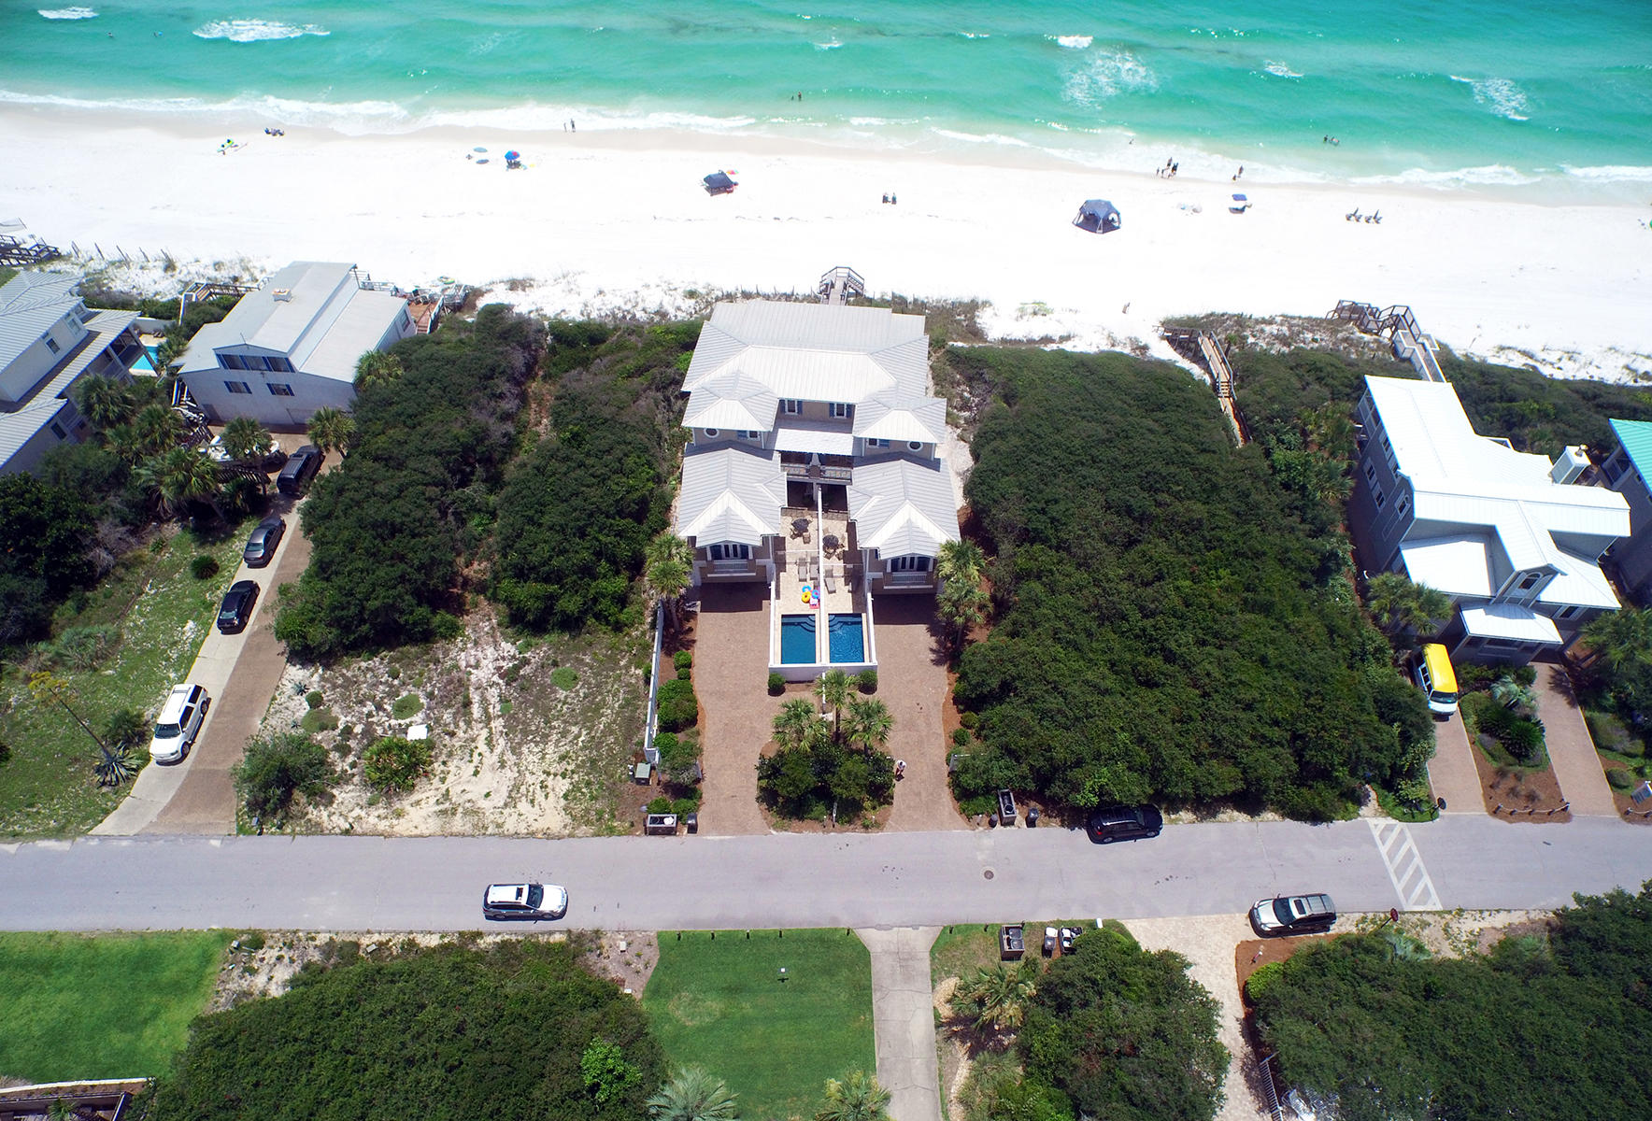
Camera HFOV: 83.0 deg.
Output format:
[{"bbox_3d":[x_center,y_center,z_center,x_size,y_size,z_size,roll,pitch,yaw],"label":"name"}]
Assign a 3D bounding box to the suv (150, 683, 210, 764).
[{"bbox_3d":[-44.839,11.172,64.872,1.980,1.880,5.300,-4,47,-4],"label":"suv"}]

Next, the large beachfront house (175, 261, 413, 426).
[{"bbox_3d":[-51.015,-21.472,90.958,15.900,8.800,15.400,2,47,1],"label":"large beachfront house"}]

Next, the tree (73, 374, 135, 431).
[{"bbox_3d":[-59.667,-11.796,78.798,4.700,6.800,4.700,-2,49,0],"label":"tree"}]

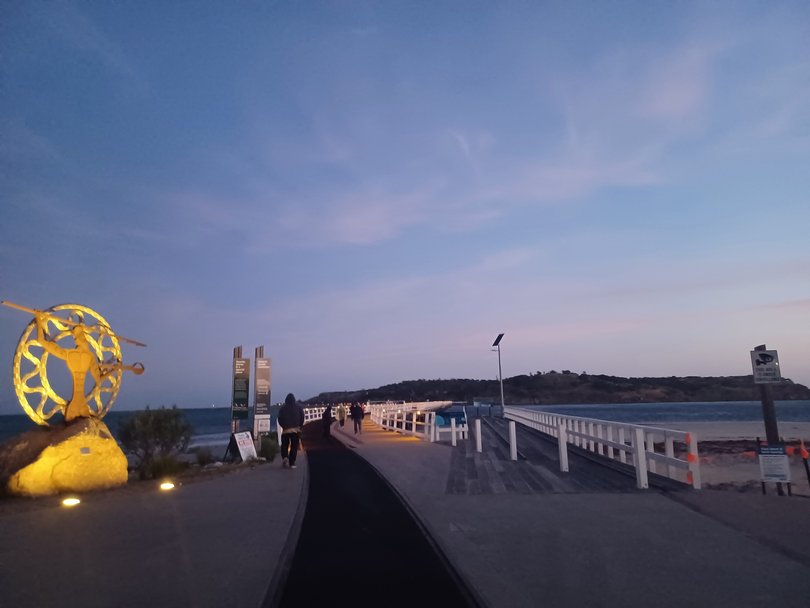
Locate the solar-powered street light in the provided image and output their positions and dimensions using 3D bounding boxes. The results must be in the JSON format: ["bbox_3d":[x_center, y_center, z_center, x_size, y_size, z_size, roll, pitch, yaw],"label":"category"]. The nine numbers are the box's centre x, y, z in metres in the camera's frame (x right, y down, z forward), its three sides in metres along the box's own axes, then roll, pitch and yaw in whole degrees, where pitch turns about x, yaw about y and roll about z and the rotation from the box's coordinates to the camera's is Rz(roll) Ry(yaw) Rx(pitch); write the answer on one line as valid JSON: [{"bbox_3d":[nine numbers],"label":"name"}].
[{"bbox_3d":[8.592,6.399,52.565,0.950,7.460,0.650,5,-12,-34],"label":"solar-powered street light"}]

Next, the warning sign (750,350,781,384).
[{"bbox_3d":[5.706,0.994,9.250,0.400,0.500,0.030,-2,-10,6],"label":"warning sign"}]

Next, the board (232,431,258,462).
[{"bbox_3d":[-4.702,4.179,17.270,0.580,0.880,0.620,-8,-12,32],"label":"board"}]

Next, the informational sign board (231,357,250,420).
[{"bbox_3d":[-5.487,2.865,19.700,0.550,2.050,0.120,6,-12,-36],"label":"informational sign board"}]

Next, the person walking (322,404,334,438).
[{"bbox_3d":[-3.758,5.741,28.741,0.500,1.660,0.450,0,-10,-7],"label":"person walking"}]

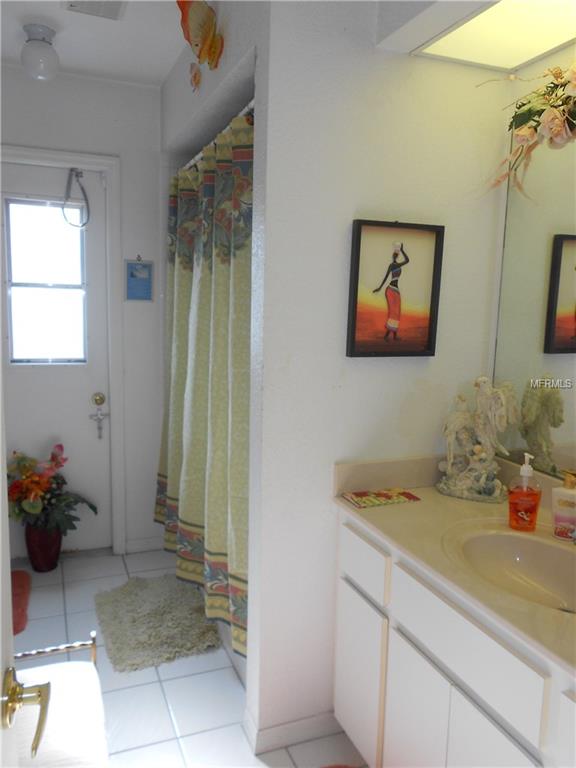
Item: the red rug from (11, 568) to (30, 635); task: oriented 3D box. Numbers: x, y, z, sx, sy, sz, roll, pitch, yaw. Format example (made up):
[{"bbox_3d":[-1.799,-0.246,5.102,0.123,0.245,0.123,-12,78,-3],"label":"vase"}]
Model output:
[{"bbox_3d":[-1.427,1.012,2.621,0.470,0.020,0.580,-2,9,-23],"label":"red rug"}]

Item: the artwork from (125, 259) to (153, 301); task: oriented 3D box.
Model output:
[{"bbox_3d":[-0.781,-0.544,3.042,0.143,0.205,0.015,-2,9,-22],"label":"artwork"}]

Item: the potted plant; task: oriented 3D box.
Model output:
[{"bbox_3d":[-1.215,0.635,2.963,0.450,0.665,0.350,-2,9,-22],"label":"potted plant"}]

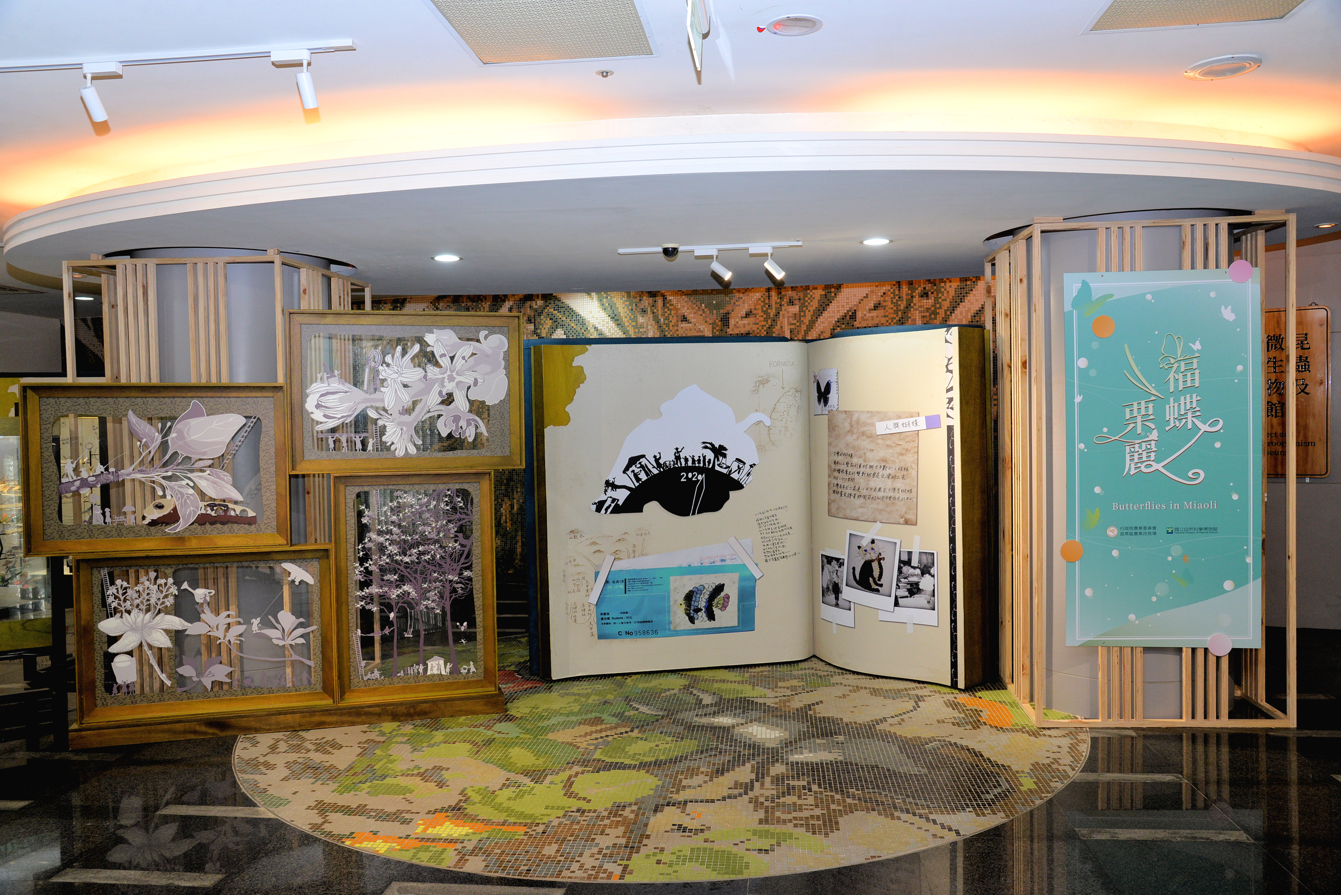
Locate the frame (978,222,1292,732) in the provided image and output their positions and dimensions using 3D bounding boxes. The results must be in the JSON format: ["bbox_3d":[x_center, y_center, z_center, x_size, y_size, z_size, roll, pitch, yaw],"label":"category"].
[{"bbox_3d":[2.427,0.108,5.571,1.206,2.457,1.170,-1,2,6],"label":"frame"}]

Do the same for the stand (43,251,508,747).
[{"bbox_3d":[-1.963,0.363,5.377,2.396,2.120,0.320,-1,2,-13],"label":"stand"}]

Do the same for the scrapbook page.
[{"bbox_3d":[0.509,0.340,6.377,2.730,2.020,0.818,-1,2,9],"label":"scrapbook page"}]

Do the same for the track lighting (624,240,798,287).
[{"bbox_3d":[0.215,-0.999,5.673,1.000,0.195,0.110,-1,2,8],"label":"track lighting"}]

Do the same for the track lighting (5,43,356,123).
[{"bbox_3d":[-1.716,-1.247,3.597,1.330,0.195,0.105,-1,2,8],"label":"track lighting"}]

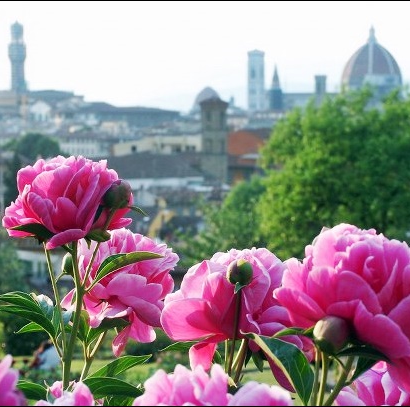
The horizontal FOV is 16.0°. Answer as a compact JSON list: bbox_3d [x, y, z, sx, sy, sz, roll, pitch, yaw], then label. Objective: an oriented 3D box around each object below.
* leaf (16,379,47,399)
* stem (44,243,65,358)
[{"bbox_3d":[-0.171,0.184,1.430,0.037,0.010,0.020,19,20,2],"label":"leaf"},{"bbox_3d":[-0.146,0.095,1.420,0.006,0.114,0.006,-10,2,0],"label":"stem"}]

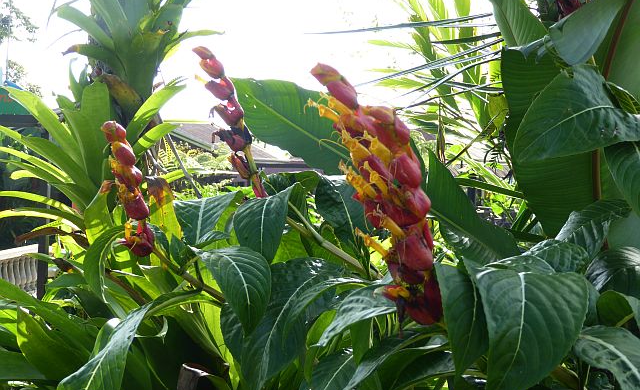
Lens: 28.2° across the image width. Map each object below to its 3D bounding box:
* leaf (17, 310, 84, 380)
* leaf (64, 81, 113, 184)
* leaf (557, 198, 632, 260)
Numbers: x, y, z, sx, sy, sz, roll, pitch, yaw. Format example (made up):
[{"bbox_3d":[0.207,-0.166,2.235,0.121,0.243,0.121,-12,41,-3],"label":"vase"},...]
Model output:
[{"bbox_3d":[-0.409,0.229,1.950,0.109,0.113,0.100,0,3,0],"label":"leaf"},{"bbox_3d":[-0.428,-0.110,2.350,0.091,0.197,0.090,0,3,0],"label":"leaf"},{"bbox_3d":[0.397,0.051,1.850,0.107,0.087,0.090,0,3,0],"label":"leaf"}]

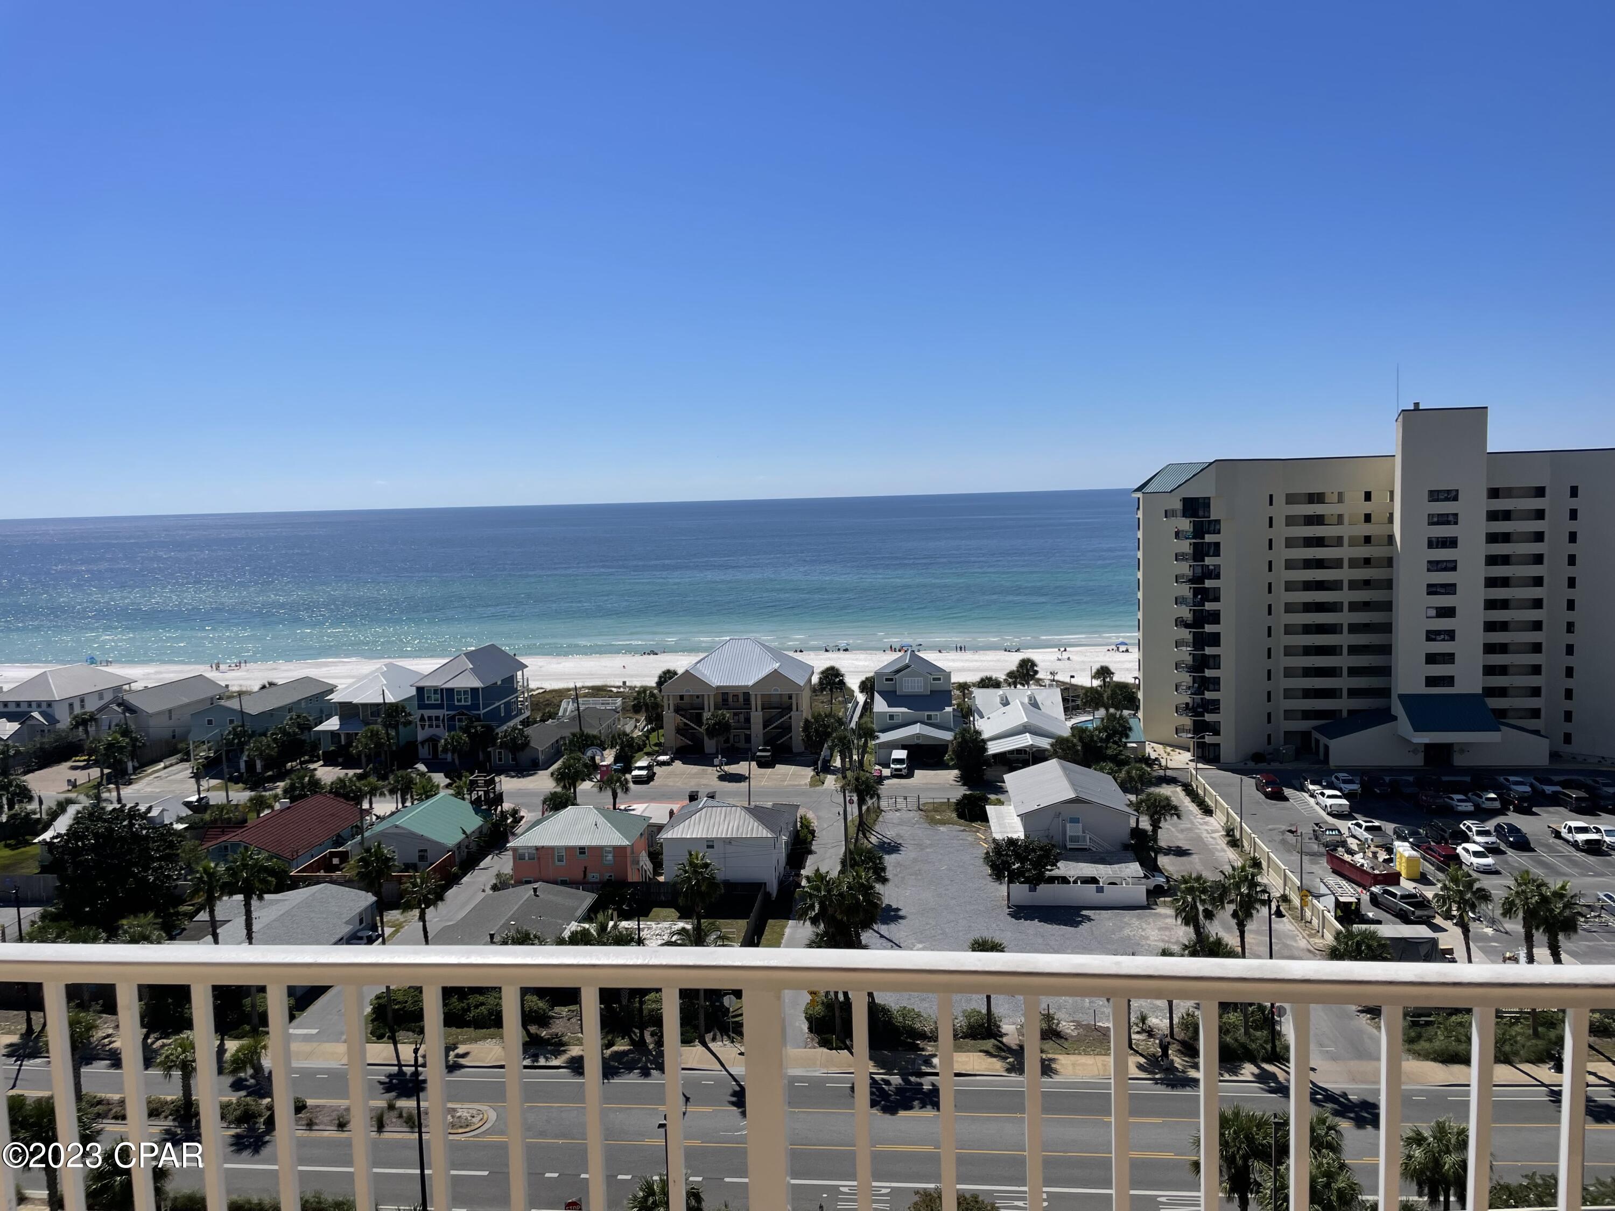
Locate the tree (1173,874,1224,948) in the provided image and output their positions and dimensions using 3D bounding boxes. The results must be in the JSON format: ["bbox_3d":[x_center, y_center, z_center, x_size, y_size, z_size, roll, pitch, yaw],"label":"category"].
[{"bbox_3d":[23.861,21.467,73.822,3.290,10.540,3.290,-1,5,6],"label":"tree"}]

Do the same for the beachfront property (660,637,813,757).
[{"bbox_3d":[-9.416,12.264,176.057,20.200,14.900,19.000,-1,5,6],"label":"beachfront property"}]

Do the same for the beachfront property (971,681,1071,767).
[{"bbox_3d":[28.422,15.416,160.626,12.300,6.500,31.000,-1,5,6],"label":"beachfront property"}]

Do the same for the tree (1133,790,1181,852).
[{"bbox_3d":[33.021,20.147,114.407,4.300,5.406,4.300,-1,5,0],"label":"tree"}]

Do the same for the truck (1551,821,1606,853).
[{"bbox_3d":[73.813,21.964,116.776,2.150,2.000,6.000,-1,5,5],"label":"truck"}]

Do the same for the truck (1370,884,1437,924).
[{"bbox_3d":[48.515,24.274,99.252,2.050,1.950,5.900,-2,5,-5],"label":"truck"}]

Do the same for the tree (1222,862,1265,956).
[{"bbox_3d":[26.270,20.967,73.132,2.700,11.540,2.700,-1,5,6],"label":"tree"}]

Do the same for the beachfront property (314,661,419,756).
[{"bbox_3d":[-58.759,14.627,167.626,12.000,11.400,17.500,-1,5,5],"label":"beachfront property"}]

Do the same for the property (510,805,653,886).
[{"bbox_3d":[-19.543,21.212,105.956,10.400,7.500,9.200,-1,5,5],"label":"property"}]

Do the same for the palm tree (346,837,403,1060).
[{"bbox_3d":[-27.777,21.450,78.971,3.700,12.352,3.700,-1,5,0],"label":"palm tree"}]

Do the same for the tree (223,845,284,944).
[{"bbox_3d":[-37.002,22.626,81.619,4.000,13.000,4.000,-1,5,6],"label":"tree"}]

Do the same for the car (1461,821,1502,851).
[{"bbox_3d":[62.613,21.283,113.060,1.900,1.720,4.750,-1,5,6],"label":"car"}]

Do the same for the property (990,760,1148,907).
[{"bbox_3d":[22.903,19.815,109.306,12.200,7.400,22.000,-1,5,6],"label":"property"}]

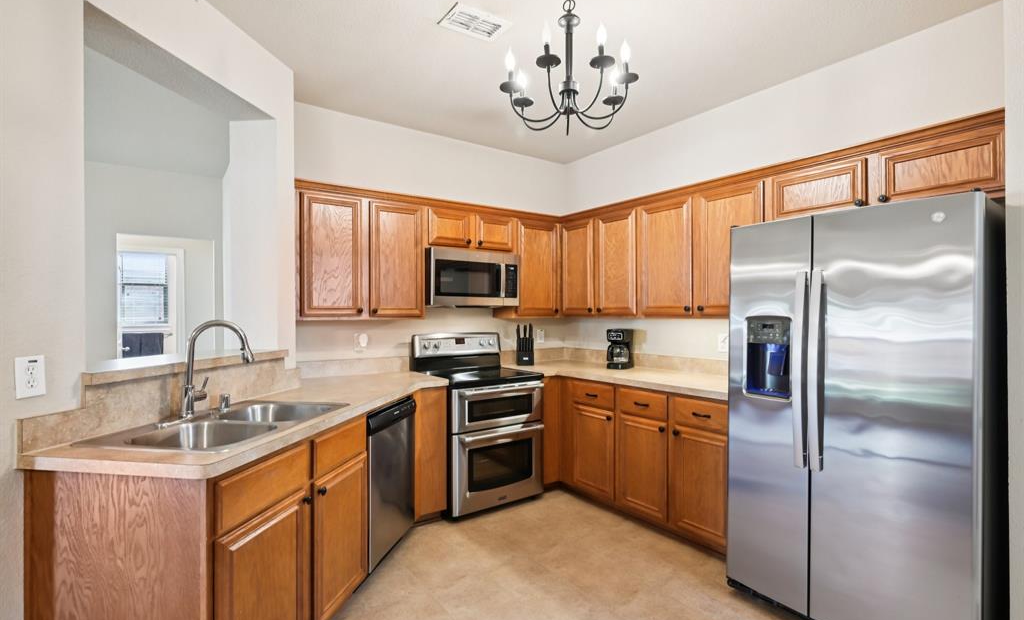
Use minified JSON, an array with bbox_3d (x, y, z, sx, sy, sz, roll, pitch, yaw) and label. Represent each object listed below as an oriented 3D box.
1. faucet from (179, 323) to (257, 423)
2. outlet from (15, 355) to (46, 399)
[{"bbox_3d":[-1.144,0.233,1.913,0.310,0.387,0.105,0,-1,10],"label":"faucet"},{"bbox_3d":[-1.458,0.203,1.465,0.012,0.122,0.077,0,-1,10],"label":"outlet"}]

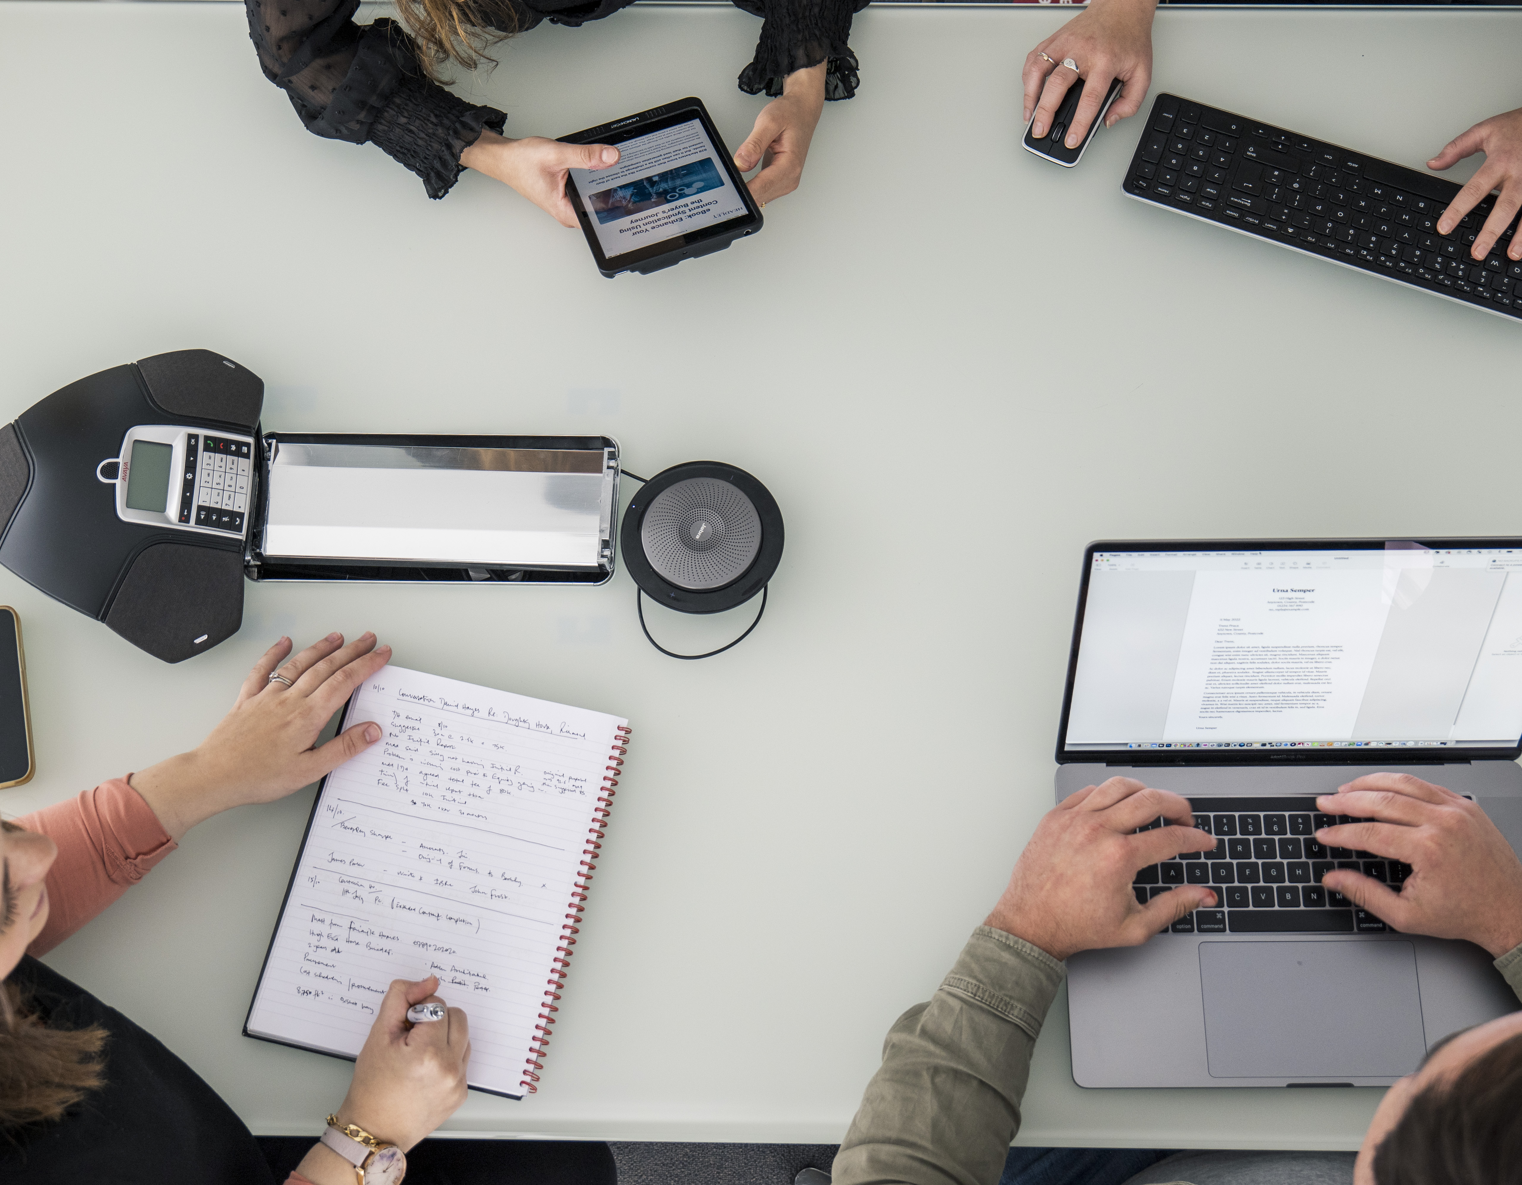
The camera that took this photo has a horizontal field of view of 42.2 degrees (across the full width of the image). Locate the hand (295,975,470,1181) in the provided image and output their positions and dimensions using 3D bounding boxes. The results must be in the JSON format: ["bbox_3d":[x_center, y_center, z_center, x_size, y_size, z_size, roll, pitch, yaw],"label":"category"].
[{"bbox_3d":[-0.260,0.349,1.391,0.095,0.073,0.167,29,72,10],"label":"hand"}]

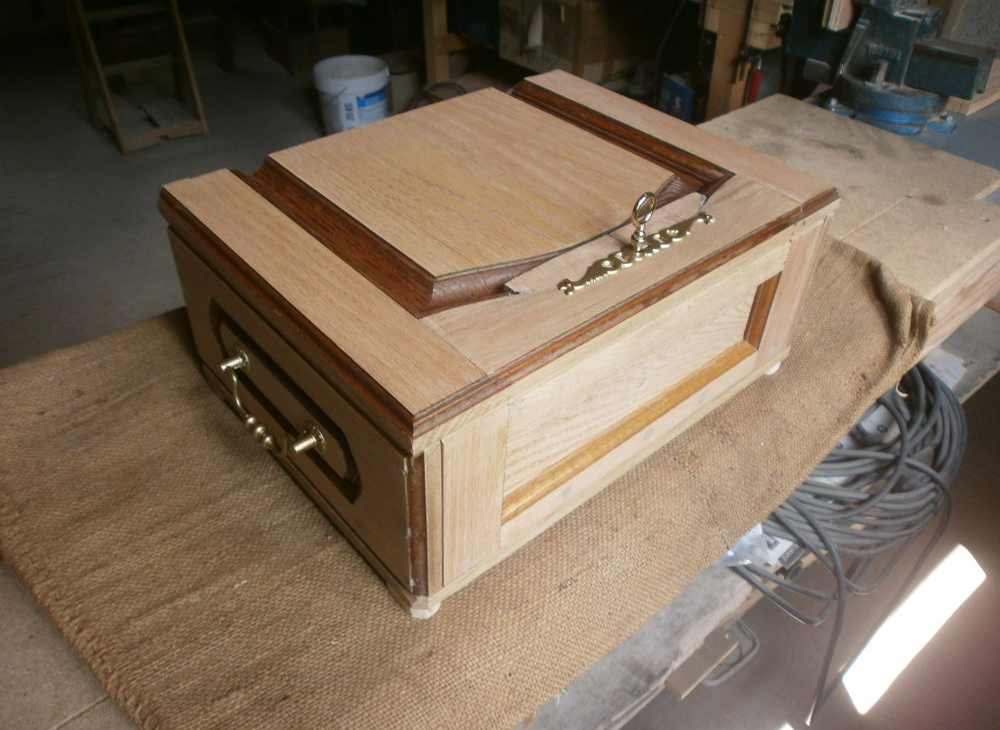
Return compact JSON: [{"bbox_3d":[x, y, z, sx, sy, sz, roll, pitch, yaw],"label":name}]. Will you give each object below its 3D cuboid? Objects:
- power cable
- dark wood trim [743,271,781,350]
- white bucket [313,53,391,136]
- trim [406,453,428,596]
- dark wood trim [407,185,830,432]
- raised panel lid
[{"bbox_3d":[0.442,0.251,0.995,0.391,0.335,0.177,-28,49,-31],"label":"power cable"},{"bbox_3d":[0.241,-0.047,0.734,0.024,0.087,0.012,-28,49,-31],"label":"dark wood trim"},{"bbox_3d":[-0.602,-1.058,3.232,0.305,0.335,0.305,1,40,-1],"label":"white bucket"},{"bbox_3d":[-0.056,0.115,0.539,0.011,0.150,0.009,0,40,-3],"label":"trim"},{"bbox_3d":[0.126,-0.058,0.593,0.479,0.018,0.013,-28,49,-31],"label":"dark wood trim"},{"bbox_3d":[-0.018,-0.171,0.719,0.326,0.019,0.293,-28,49,-31],"label":"raised panel lid"}]

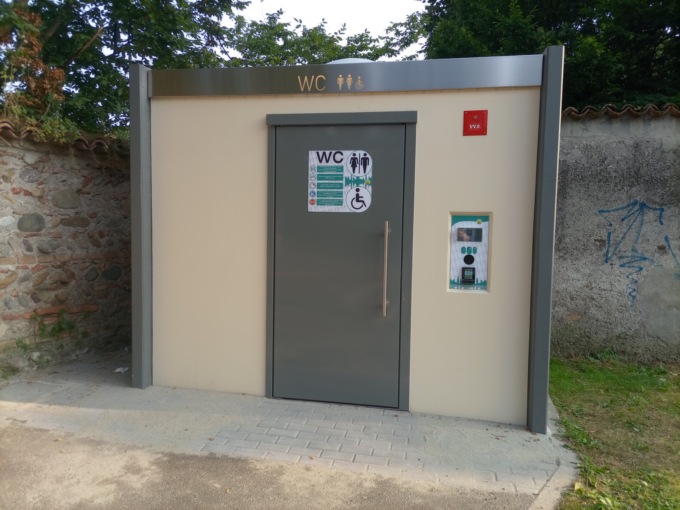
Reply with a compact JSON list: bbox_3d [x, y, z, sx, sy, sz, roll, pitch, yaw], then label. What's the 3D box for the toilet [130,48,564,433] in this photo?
[{"bbox_3d":[0.143,-0.232,5.070,3.170,2.624,2.200,2,5,13],"label":"toilet"}]

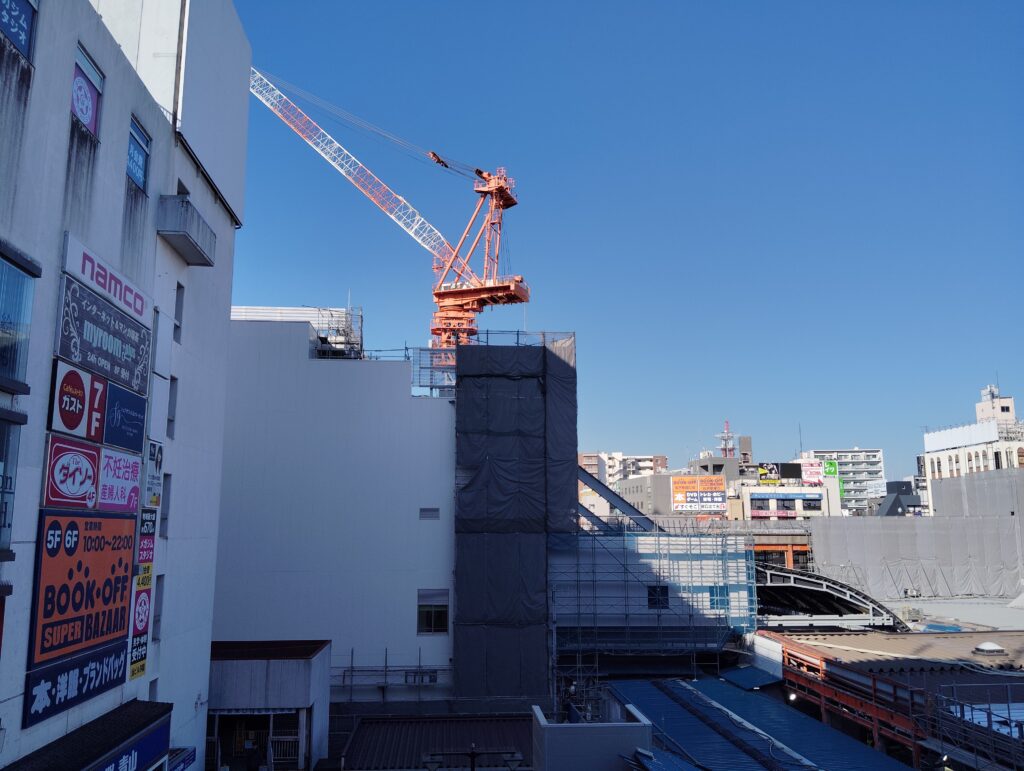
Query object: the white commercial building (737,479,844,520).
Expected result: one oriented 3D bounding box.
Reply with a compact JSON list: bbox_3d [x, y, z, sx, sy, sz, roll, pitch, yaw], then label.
[{"bbox_3d":[51.682,23.011,153.933,17.500,12.000,11.000,1,-10,-6],"label":"white commercial building"}]

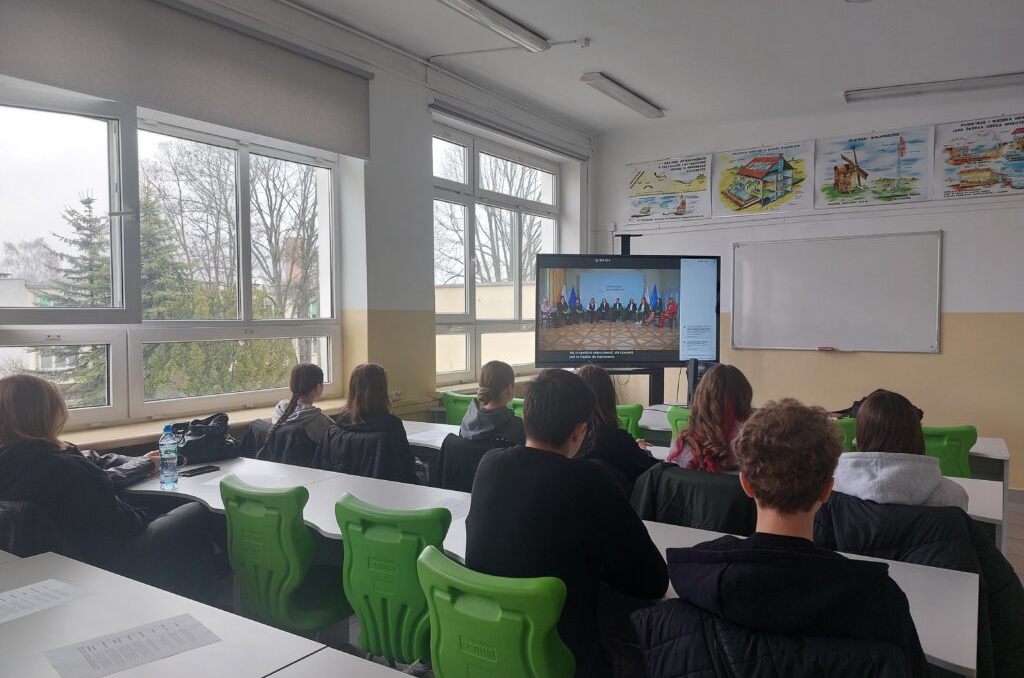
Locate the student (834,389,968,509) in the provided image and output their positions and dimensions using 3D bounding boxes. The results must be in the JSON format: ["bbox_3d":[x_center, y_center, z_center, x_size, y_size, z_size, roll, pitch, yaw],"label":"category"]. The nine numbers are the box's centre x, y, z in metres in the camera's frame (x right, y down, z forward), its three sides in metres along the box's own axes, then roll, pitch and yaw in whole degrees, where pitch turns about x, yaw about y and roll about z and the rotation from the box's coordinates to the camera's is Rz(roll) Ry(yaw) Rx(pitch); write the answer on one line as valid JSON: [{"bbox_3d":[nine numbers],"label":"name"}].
[{"bbox_3d":[1.320,0.766,2.462,0.460,1.212,0.660,1,3,29],"label":"student"}]

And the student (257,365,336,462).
[{"bbox_3d":[-1.097,0.722,4.188,0.440,1.180,0.660,1,3,35],"label":"student"}]

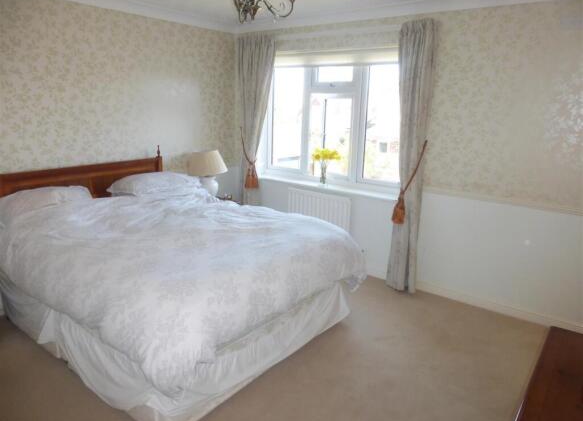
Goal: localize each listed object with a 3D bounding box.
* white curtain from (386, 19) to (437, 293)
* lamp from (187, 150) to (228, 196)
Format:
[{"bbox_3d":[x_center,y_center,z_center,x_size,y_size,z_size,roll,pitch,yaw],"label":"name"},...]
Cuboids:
[{"bbox_3d":[0.974,-0.372,3.386,0.330,2.220,0.160,12,19,35],"label":"white curtain"},{"bbox_3d":[-0.817,-0.328,3.931,0.385,0.480,0.385,1,15,0],"label":"lamp"}]

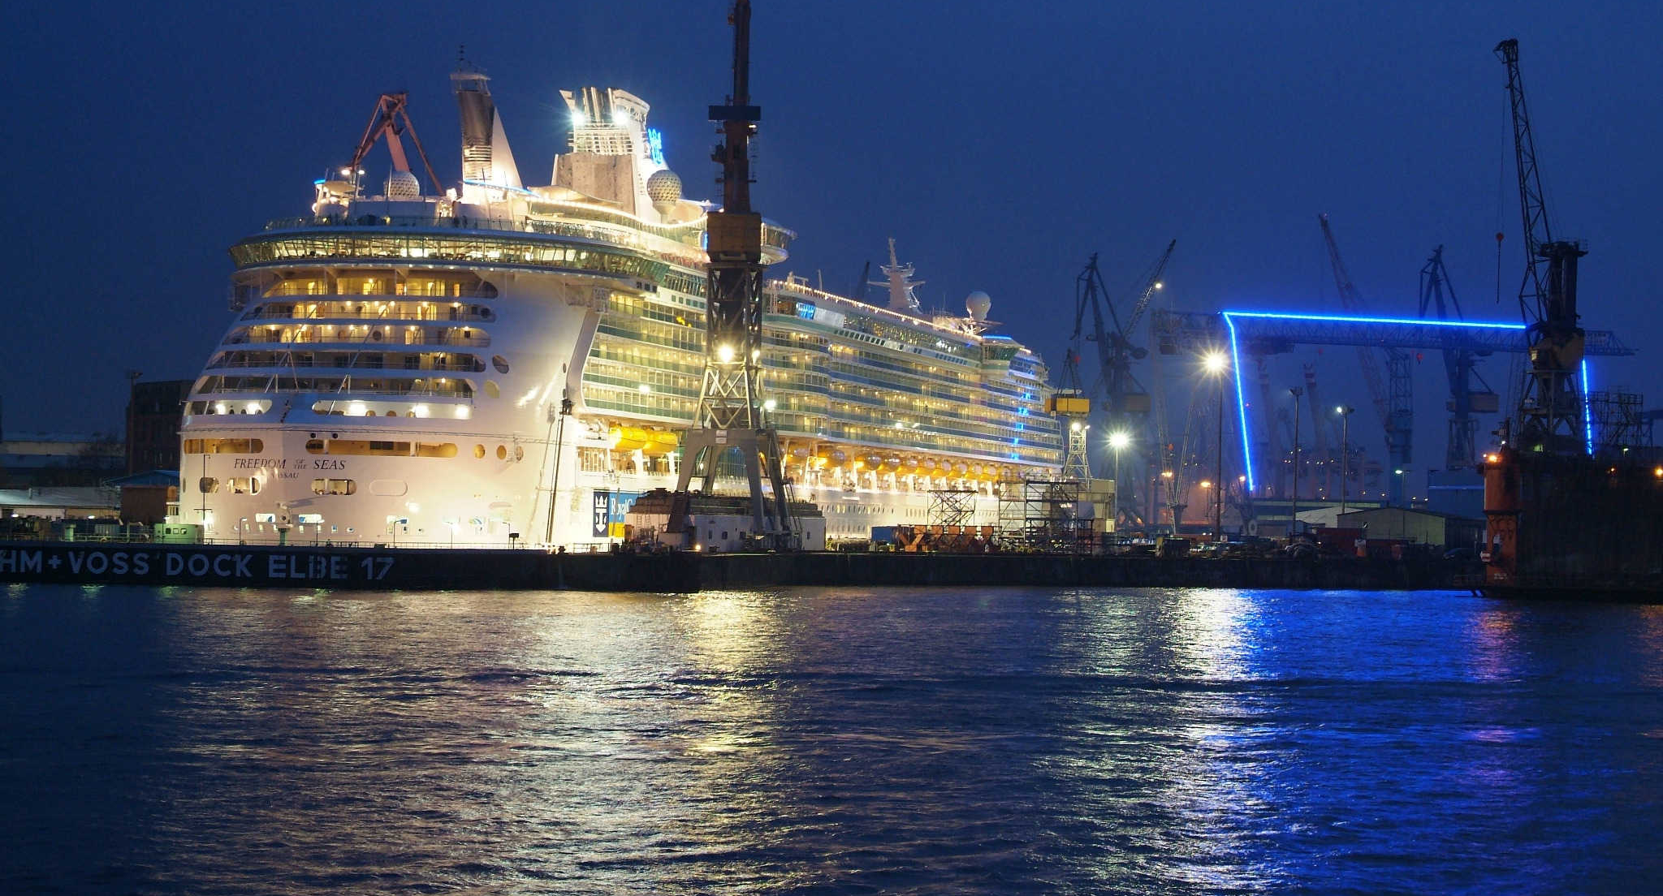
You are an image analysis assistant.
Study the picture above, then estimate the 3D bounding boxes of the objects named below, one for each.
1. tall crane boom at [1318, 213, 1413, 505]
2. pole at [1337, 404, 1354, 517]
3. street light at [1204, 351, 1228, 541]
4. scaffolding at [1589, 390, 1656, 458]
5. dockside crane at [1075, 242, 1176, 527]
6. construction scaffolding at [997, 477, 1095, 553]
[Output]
[{"bbox_3d":[118.860,-15.774,700.000,21.000,72.000,8.000,1,-1,6],"label":"tall crane boom"},{"bbox_3d":[93.953,5.349,575.000,2.600,26.200,1.000,0,-1,11],"label":"pole"},{"bbox_3d":[49.190,0.943,400.251,2.400,25.600,1.500,0,-2,23],"label":"street light"},{"bbox_3d":[76.738,-2.333,305.000,6.300,6.200,3.500,0,-2,15],"label":"scaffolding"},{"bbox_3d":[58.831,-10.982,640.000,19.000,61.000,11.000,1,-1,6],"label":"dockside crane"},{"bbox_3d":[24.410,7.676,357.000,10.800,8.600,4.000,0,-2,15],"label":"construction scaffolding"}]

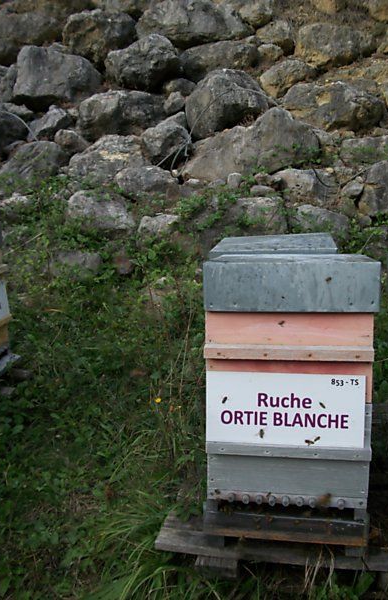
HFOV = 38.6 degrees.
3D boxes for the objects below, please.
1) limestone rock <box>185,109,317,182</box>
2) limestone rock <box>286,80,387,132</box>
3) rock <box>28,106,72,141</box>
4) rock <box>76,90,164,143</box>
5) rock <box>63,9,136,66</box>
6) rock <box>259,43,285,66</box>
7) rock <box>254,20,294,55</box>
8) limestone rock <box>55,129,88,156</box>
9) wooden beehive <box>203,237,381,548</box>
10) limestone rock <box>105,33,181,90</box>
[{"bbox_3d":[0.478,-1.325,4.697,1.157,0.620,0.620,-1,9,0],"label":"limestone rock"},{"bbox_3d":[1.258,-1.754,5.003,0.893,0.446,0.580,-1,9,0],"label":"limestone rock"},{"bbox_3d":[-1.444,-1.763,5.541,0.440,0.340,0.348,-1,7,-4],"label":"rock"},{"bbox_3d":[-0.723,-1.816,5.460,0.868,0.492,0.655,-1,8,0],"label":"rock"},{"bbox_3d":[-1.090,-3.027,6.397,0.814,0.669,0.697,-1,8,0],"label":"rock"},{"bbox_3d":[0.831,-2.668,6.029,0.283,0.261,0.244,-1,7,2],"label":"rock"},{"bbox_3d":[0.919,-2.998,6.335,0.425,0.388,0.388,-1,8,0],"label":"rock"},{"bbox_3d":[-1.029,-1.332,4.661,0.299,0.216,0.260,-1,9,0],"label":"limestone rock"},{"bbox_3d":[0.288,0.256,1.690,0.460,0.765,0.540,0,7,10],"label":"wooden beehive"},{"bbox_3d":[-0.562,-2.594,6.058,0.792,0.612,0.678,-1,8,0],"label":"limestone rock"}]

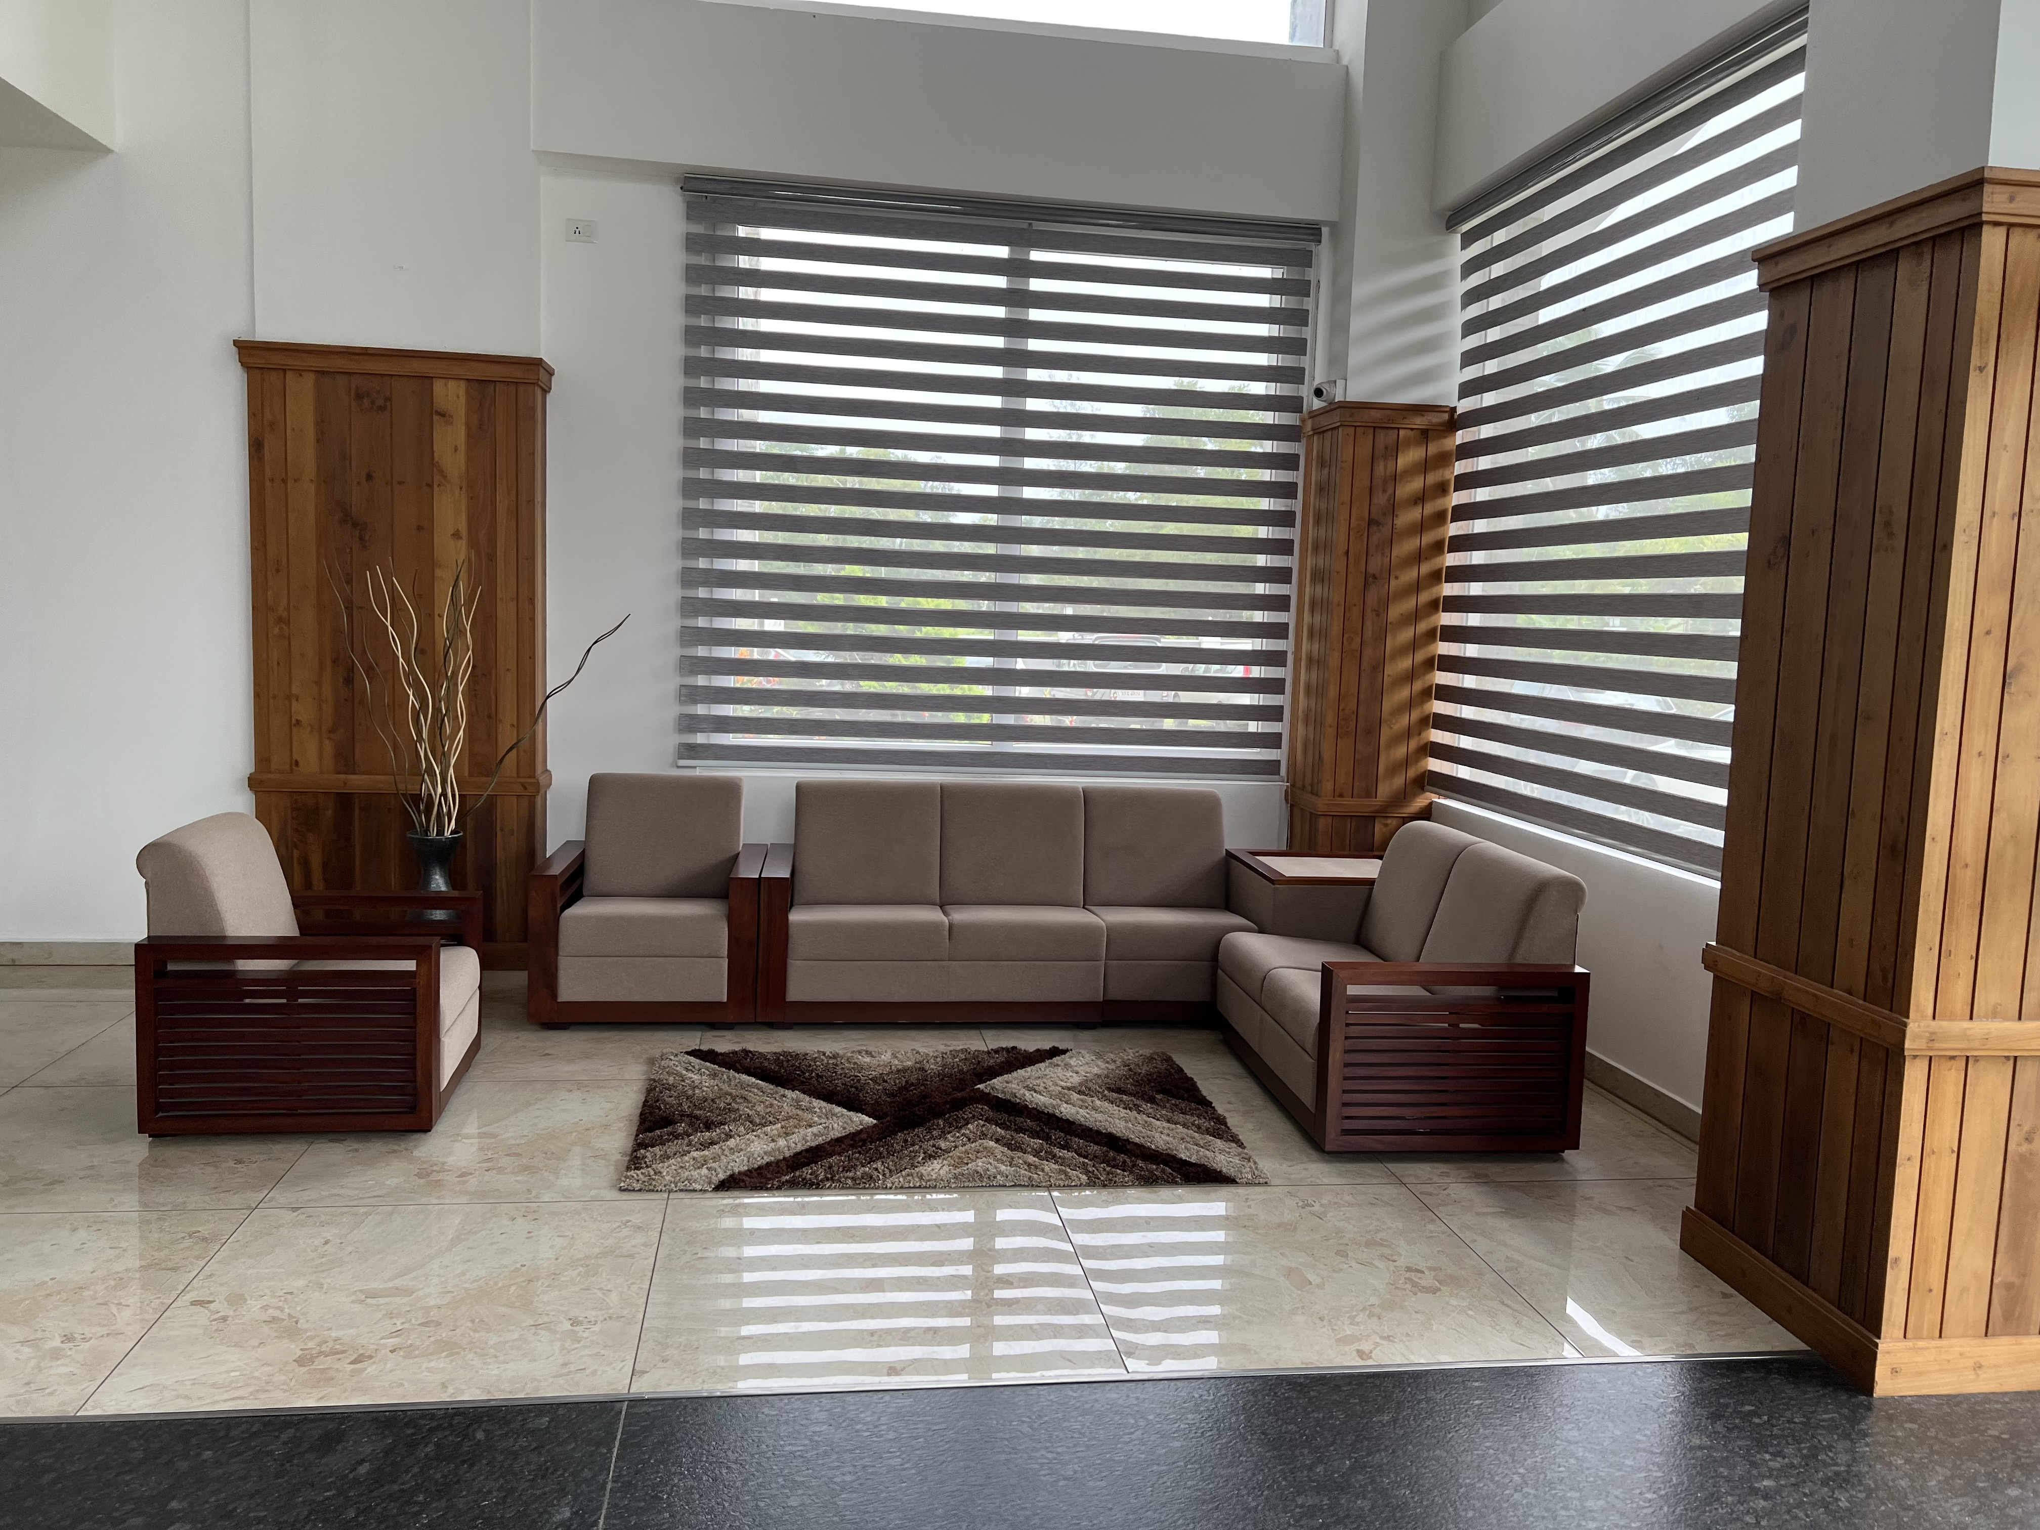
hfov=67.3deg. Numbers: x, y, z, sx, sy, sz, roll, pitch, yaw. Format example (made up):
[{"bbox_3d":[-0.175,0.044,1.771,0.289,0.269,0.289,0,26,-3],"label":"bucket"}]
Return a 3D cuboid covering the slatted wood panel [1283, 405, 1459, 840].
[{"bbox_3d":[1.510,-0.309,6.771,0.534,2.457,0.538,1,6,-8],"label":"slatted wood panel"}]

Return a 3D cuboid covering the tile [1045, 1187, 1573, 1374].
[{"bbox_3d":[0.649,1.220,3.708,1.002,0.020,0.986,1,6,-8],"label":"tile"}]

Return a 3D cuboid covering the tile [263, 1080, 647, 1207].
[{"bbox_3d":[-1.471,1.069,4.390,0.994,0.020,1.002,1,6,-8],"label":"tile"}]

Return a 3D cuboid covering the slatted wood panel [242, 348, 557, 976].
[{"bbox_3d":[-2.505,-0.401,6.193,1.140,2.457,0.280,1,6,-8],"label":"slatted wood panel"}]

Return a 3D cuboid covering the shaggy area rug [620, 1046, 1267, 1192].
[{"bbox_3d":[-0.260,1.056,4.697,1.756,0.035,1.176,1,6,-8],"label":"shaggy area rug"}]

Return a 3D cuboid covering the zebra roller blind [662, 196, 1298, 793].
[{"bbox_3d":[-0.082,-1.181,6.670,2.708,2.452,0.140,1,6,-8],"label":"zebra roller blind"}]

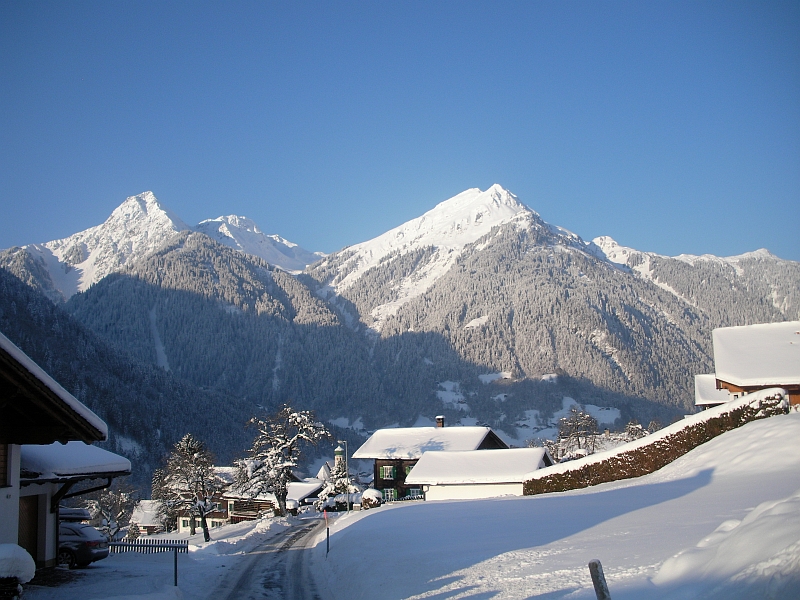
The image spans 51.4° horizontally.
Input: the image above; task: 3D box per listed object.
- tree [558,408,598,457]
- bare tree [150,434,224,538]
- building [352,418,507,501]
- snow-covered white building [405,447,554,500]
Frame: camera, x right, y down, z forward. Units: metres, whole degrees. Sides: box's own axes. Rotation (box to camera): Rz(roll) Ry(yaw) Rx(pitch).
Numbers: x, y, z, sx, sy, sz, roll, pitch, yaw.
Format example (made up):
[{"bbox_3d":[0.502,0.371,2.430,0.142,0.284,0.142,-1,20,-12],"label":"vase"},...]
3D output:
[{"bbox_3d":[20.811,15.797,97.000,4.660,6.760,4.660,-2,-8,0],"label":"tree"},{"bbox_3d":[-14.370,12.587,56.000,4.710,7.340,4.710,-2,-8,0],"label":"bare tree"},{"bbox_3d":[3.411,15.853,82.595,12.450,7.900,10.500,-6,-9,29],"label":"building"},{"bbox_3d":[6.921,14.312,67.651,10.130,4.200,9.210,-5,-9,24],"label":"snow-covered white building"}]

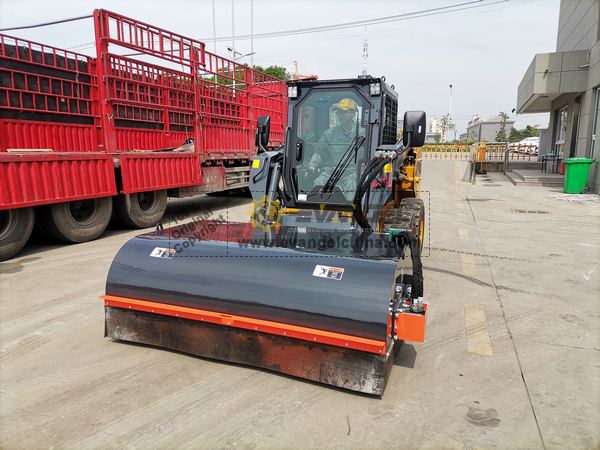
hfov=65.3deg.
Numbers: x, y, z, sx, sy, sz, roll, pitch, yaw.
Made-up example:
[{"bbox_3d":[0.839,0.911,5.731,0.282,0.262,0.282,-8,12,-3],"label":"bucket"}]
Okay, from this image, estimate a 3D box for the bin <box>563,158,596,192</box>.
[{"bbox_3d":[8.400,-1.485,14.160,0.730,1.040,0.580,3,10,17],"label":"bin"}]

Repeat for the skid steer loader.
[{"bbox_3d":[0.431,-0.451,4.876,2.280,2.130,4.400,4,10,23],"label":"skid steer loader"}]

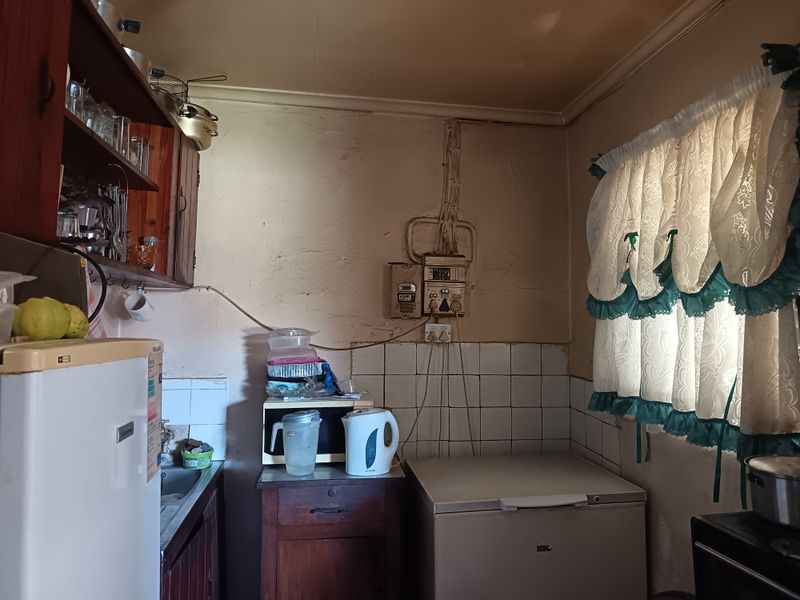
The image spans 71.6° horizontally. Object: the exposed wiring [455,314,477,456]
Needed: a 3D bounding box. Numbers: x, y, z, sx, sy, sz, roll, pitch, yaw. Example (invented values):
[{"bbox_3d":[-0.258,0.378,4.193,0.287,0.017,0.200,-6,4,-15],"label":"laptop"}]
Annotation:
[{"bbox_3d":[0.305,0.398,2.583,0.114,0.659,0.050,1,-2,-8],"label":"exposed wiring"}]

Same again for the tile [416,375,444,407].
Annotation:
[{"bbox_3d":[0.155,0.424,2.583,0.150,0.150,0.010,1,-2,-8],"label":"tile"}]

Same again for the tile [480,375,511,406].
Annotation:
[{"bbox_3d":[0.454,0.433,2.634,0.151,0.151,0.010,1,-3,-8],"label":"tile"}]

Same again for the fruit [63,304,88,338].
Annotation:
[{"bbox_3d":[-0.703,0.046,1.190,0.072,0.072,0.072,1,-3,-8],"label":"fruit"}]

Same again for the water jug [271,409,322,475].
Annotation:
[{"bbox_3d":[-0.379,0.523,2.037,0.185,0.214,0.135,1,-2,-8],"label":"water jug"}]

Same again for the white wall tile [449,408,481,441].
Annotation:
[{"bbox_3d":[0.305,0.585,2.611,0.150,0.150,0.010,1,-6,-8],"label":"white wall tile"}]

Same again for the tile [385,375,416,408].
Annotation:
[{"bbox_3d":[0.005,0.423,2.569,0.150,0.151,0.010,1,-3,-8],"label":"tile"}]

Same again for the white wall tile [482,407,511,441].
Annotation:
[{"bbox_3d":[0.455,0.586,2.621,0.150,0.150,0.010,1,-2,-8],"label":"white wall tile"}]

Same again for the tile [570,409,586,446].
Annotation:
[{"bbox_3d":[0.843,0.595,2.601,0.010,0.151,0.150,1,-3,-8],"label":"tile"}]

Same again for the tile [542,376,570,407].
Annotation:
[{"bbox_3d":[0.755,0.441,2.677,0.146,0.151,0.010,1,-3,-8],"label":"tile"}]

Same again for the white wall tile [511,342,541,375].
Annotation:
[{"bbox_3d":[0.609,0.289,2.682,0.150,0.150,0.010,1,-6,-8],"label":"white wall tile"}]

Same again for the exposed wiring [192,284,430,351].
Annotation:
[{"bbox_3d":[-0.382,0.086,2.495,1.059,0.276,0.050,1,-2,-8],"label":"exposed wiring"}]

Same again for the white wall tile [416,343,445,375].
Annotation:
[{"bbox_3d":[0.155,0.275,2.587,0.150,0.150,0.010,1,-2,-8],"label":"white wall tile"}]

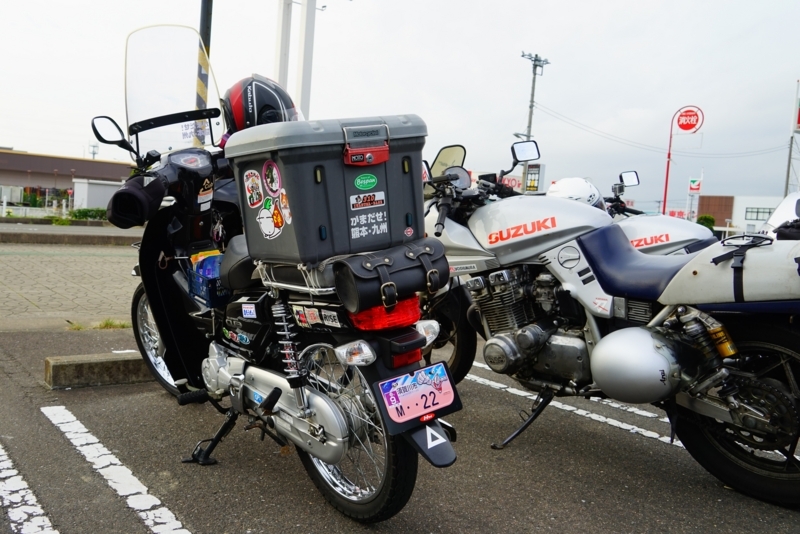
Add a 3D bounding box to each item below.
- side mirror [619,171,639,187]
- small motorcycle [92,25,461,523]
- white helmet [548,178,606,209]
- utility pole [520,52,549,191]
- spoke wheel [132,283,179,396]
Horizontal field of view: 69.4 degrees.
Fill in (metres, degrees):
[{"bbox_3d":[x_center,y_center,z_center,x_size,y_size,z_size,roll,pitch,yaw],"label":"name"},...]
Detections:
[{"bbox_3d":[1.473,-0.568,3.720,0.140,0.100,0.050,-7,12,-25],"label":"side mirror"},{"bbox_3d":[-0.580,-0.082,1.940,0.740,1.510,1.880,-6,10,-42],"label":"small motorcycle"},{"bbox_3d":[0.962,-0.352,3.150,0.330,0.260,0.260,5,4,15],"label":"white helmet"},{"bbox_3d":[7.459,-6.541,33.863,2.000,11.610,0.600,3,4,-26],"label":"utility pole"},{"bbox_3d":[-0.981,0.323,2.531,0.560,0.560,0.080,7,22,32],"label":"spoke wheel"}]

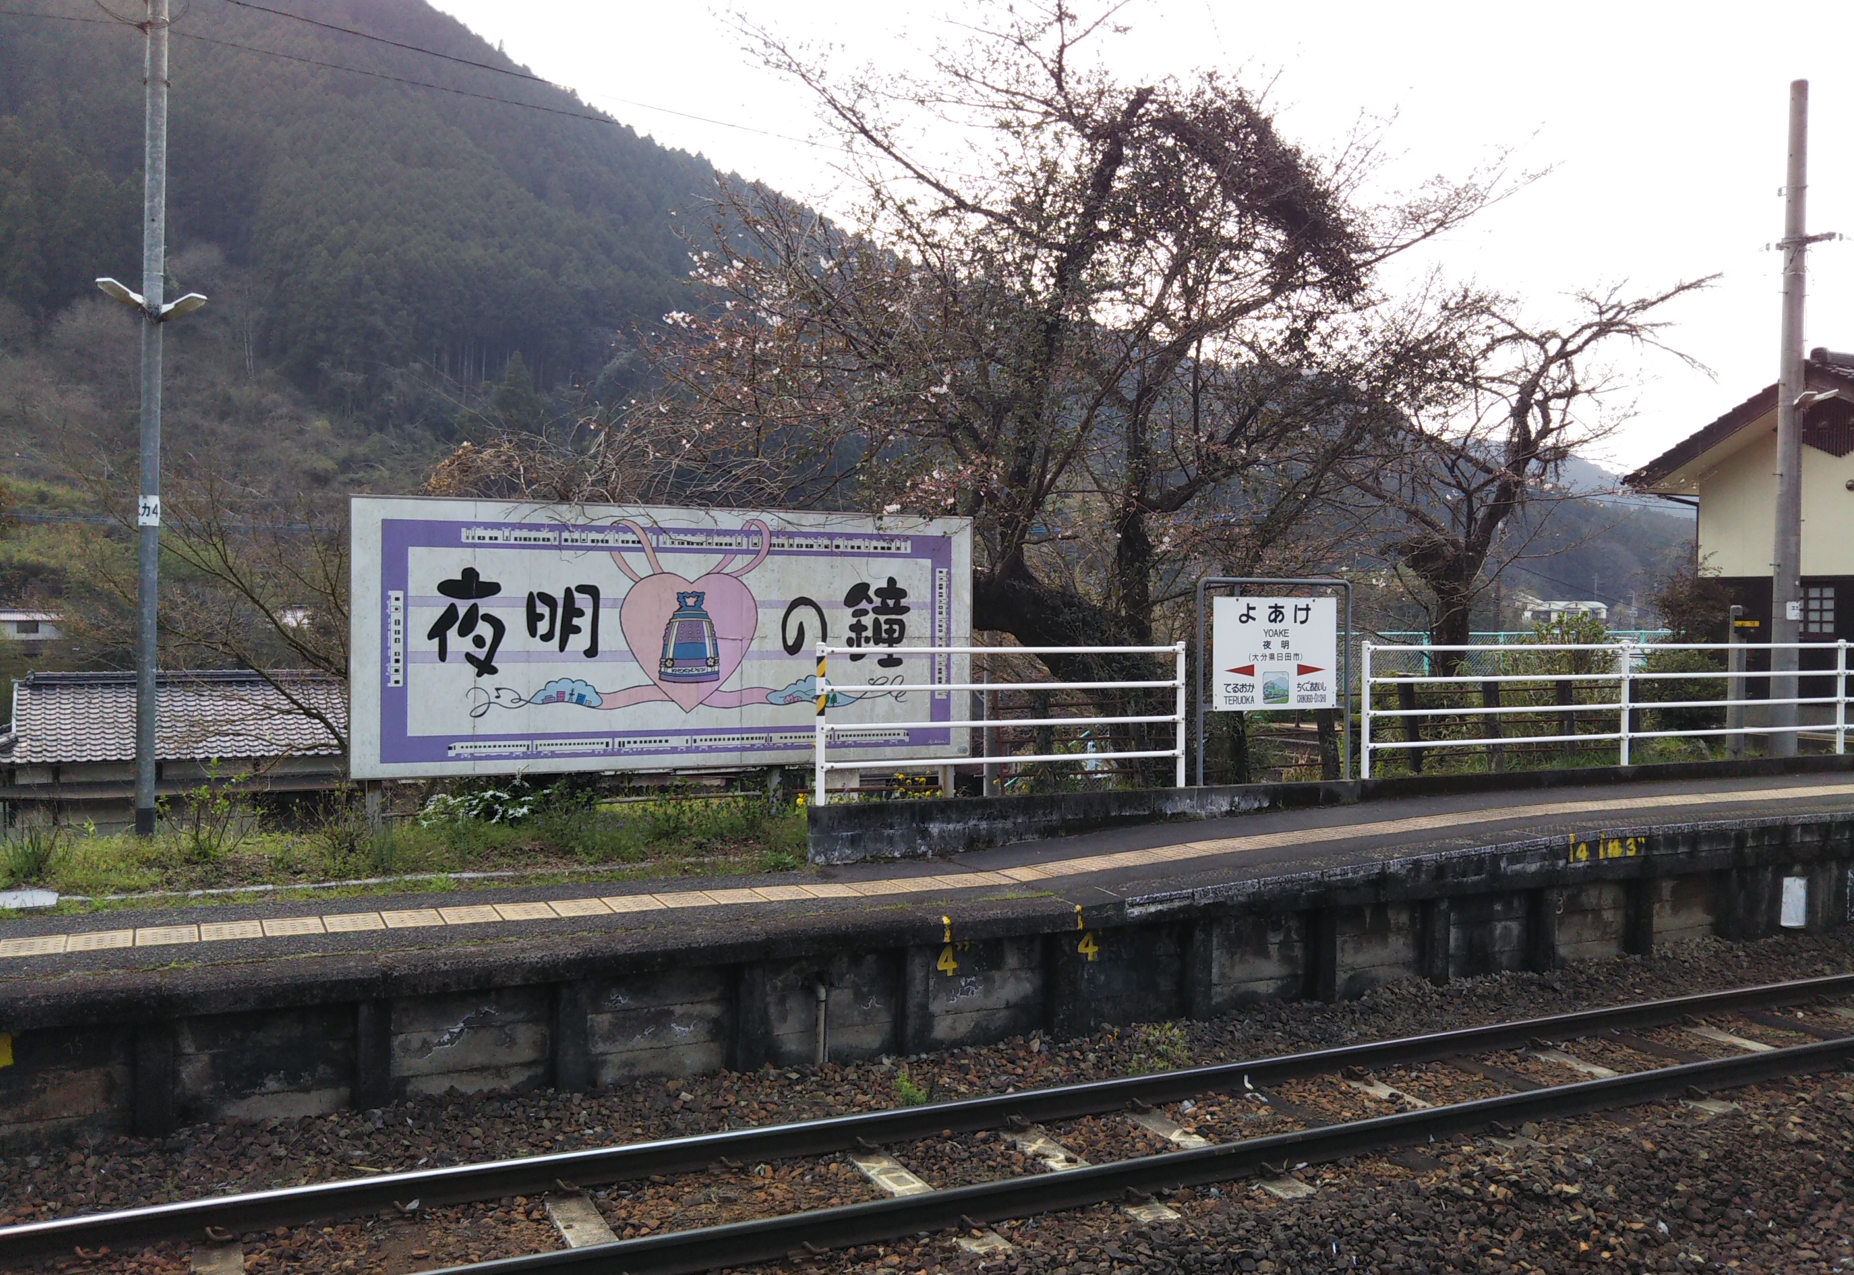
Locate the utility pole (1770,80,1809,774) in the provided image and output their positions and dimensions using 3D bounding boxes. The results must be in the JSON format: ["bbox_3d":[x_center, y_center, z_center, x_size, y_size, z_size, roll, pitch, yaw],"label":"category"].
[{"bbox_3d":[8.340,-2.070,15.500,0.290,6.600,0.290,0,1,-25],"label":"utility pole"}]

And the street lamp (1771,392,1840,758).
[{"bbox_3d":[8.370,-0.610,15.350,0.580,3.600,0.450,0,1,-25],"label":"street lamp"}]

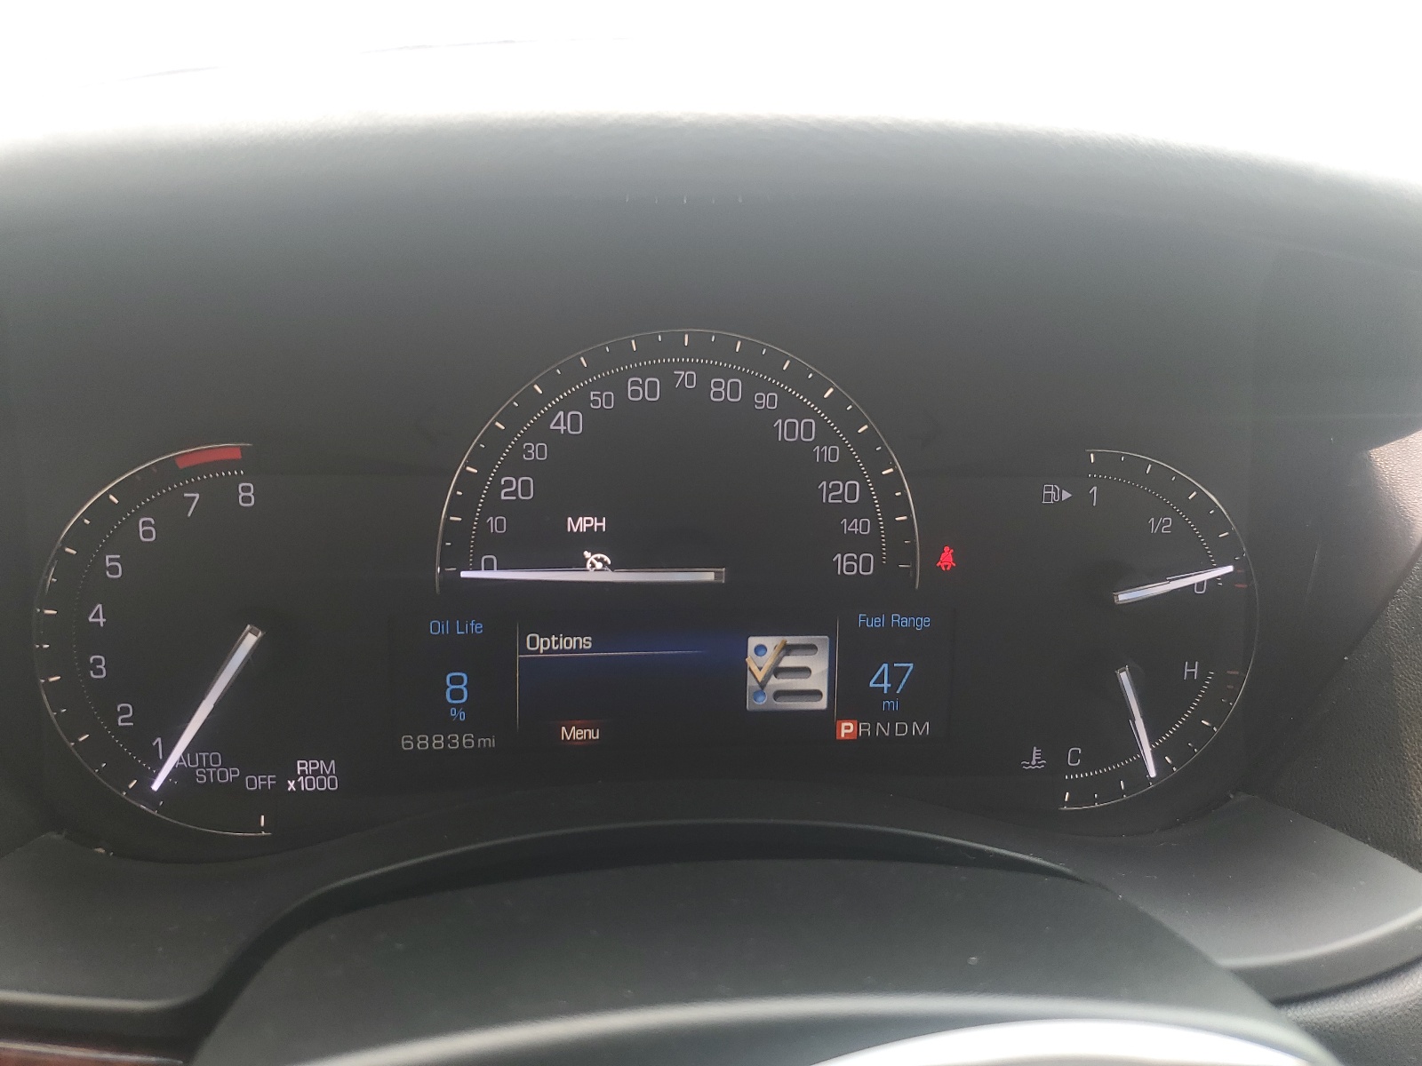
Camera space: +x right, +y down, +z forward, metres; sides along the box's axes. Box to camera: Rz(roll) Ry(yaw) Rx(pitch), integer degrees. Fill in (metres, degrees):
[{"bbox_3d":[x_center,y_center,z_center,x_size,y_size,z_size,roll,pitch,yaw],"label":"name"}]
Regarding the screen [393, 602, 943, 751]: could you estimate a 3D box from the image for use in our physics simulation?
[{"bbox_3d":[-0.009,0.037,0.275,0.142,0.035,0.008,-1,8,-5],"label":"screen"}]

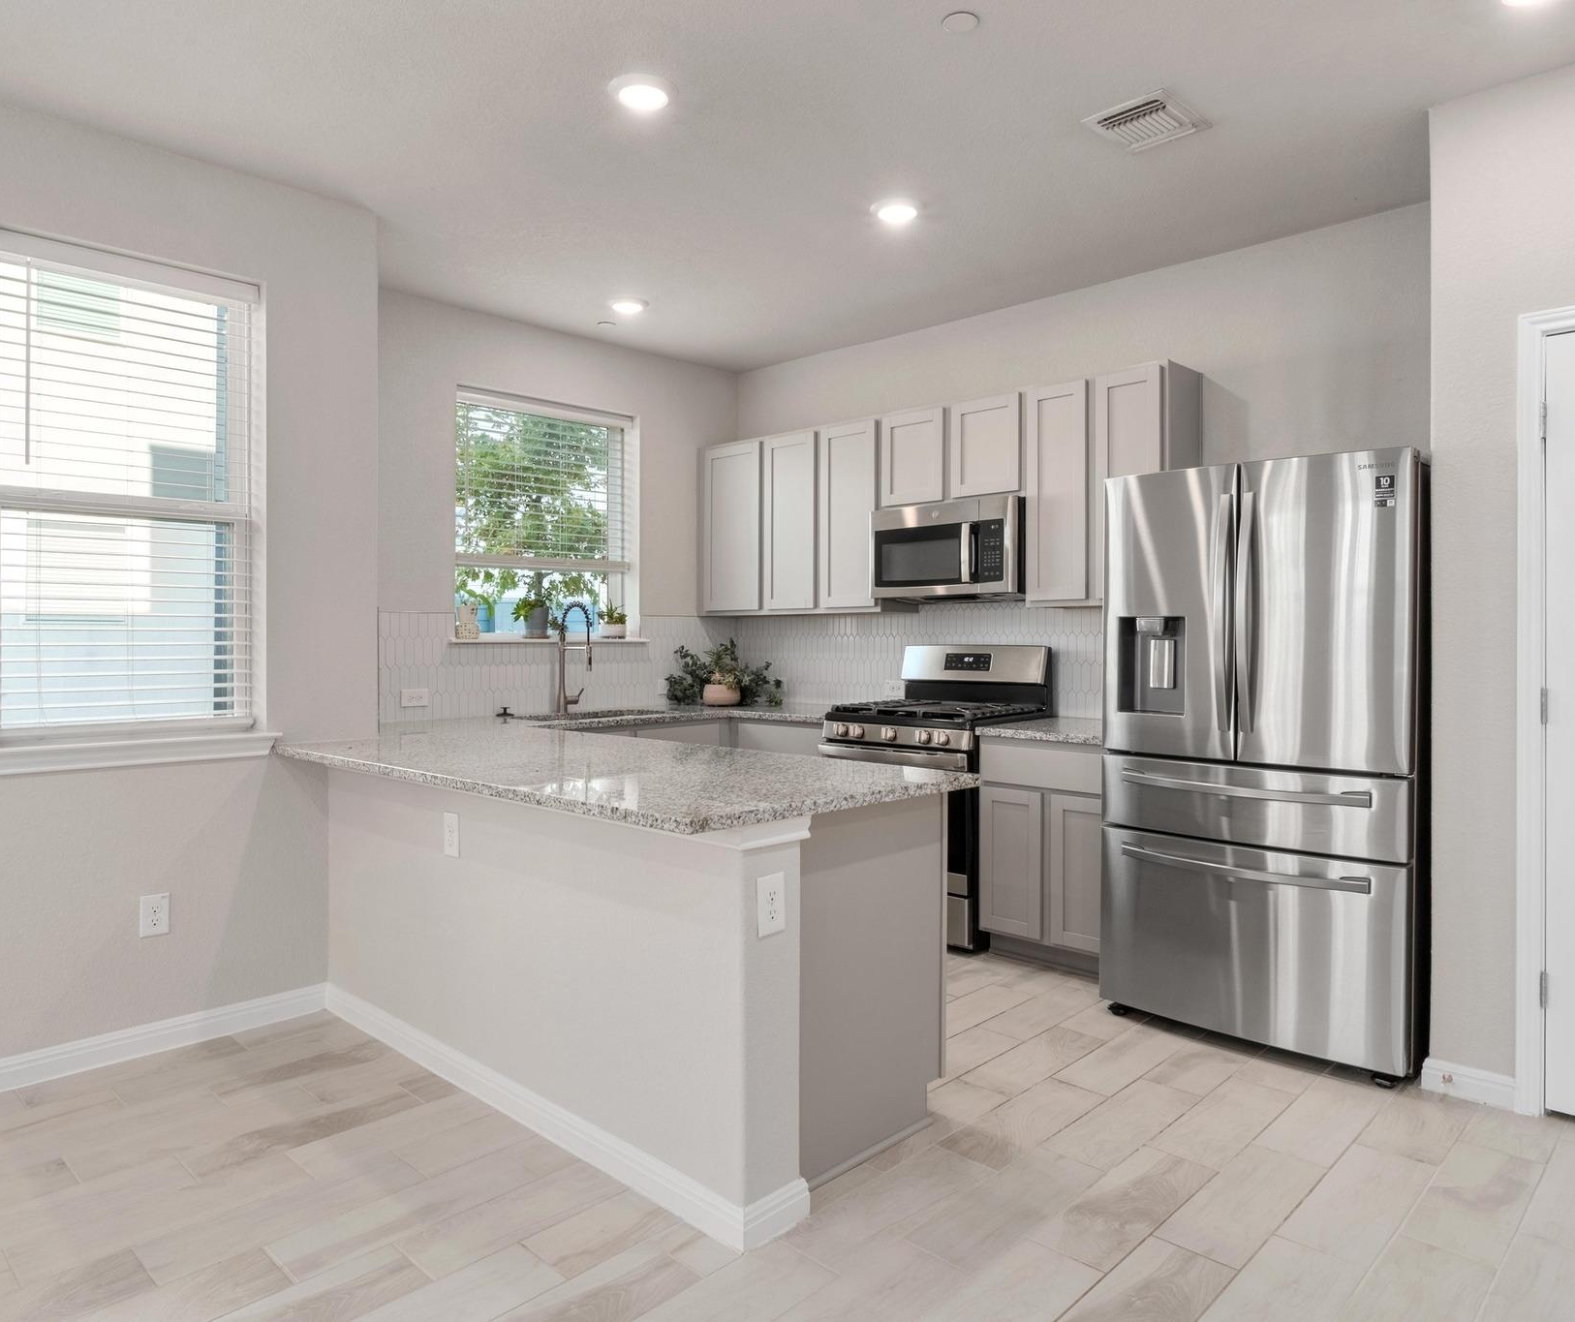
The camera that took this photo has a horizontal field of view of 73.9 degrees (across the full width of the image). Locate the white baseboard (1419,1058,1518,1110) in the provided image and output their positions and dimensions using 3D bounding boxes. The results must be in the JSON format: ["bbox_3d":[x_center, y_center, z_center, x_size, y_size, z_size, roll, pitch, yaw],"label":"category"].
[{"bbox_3d":[1.865,1.157,2.867,0.220,0.089,0.018,1,2,44],"label":"white baseboard"}]

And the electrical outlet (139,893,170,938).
[{"bbox_3d":[-1.941,0.779,3.211,0.012,0.125,0.080,1,1,44],"label":"electrical outlet"}]

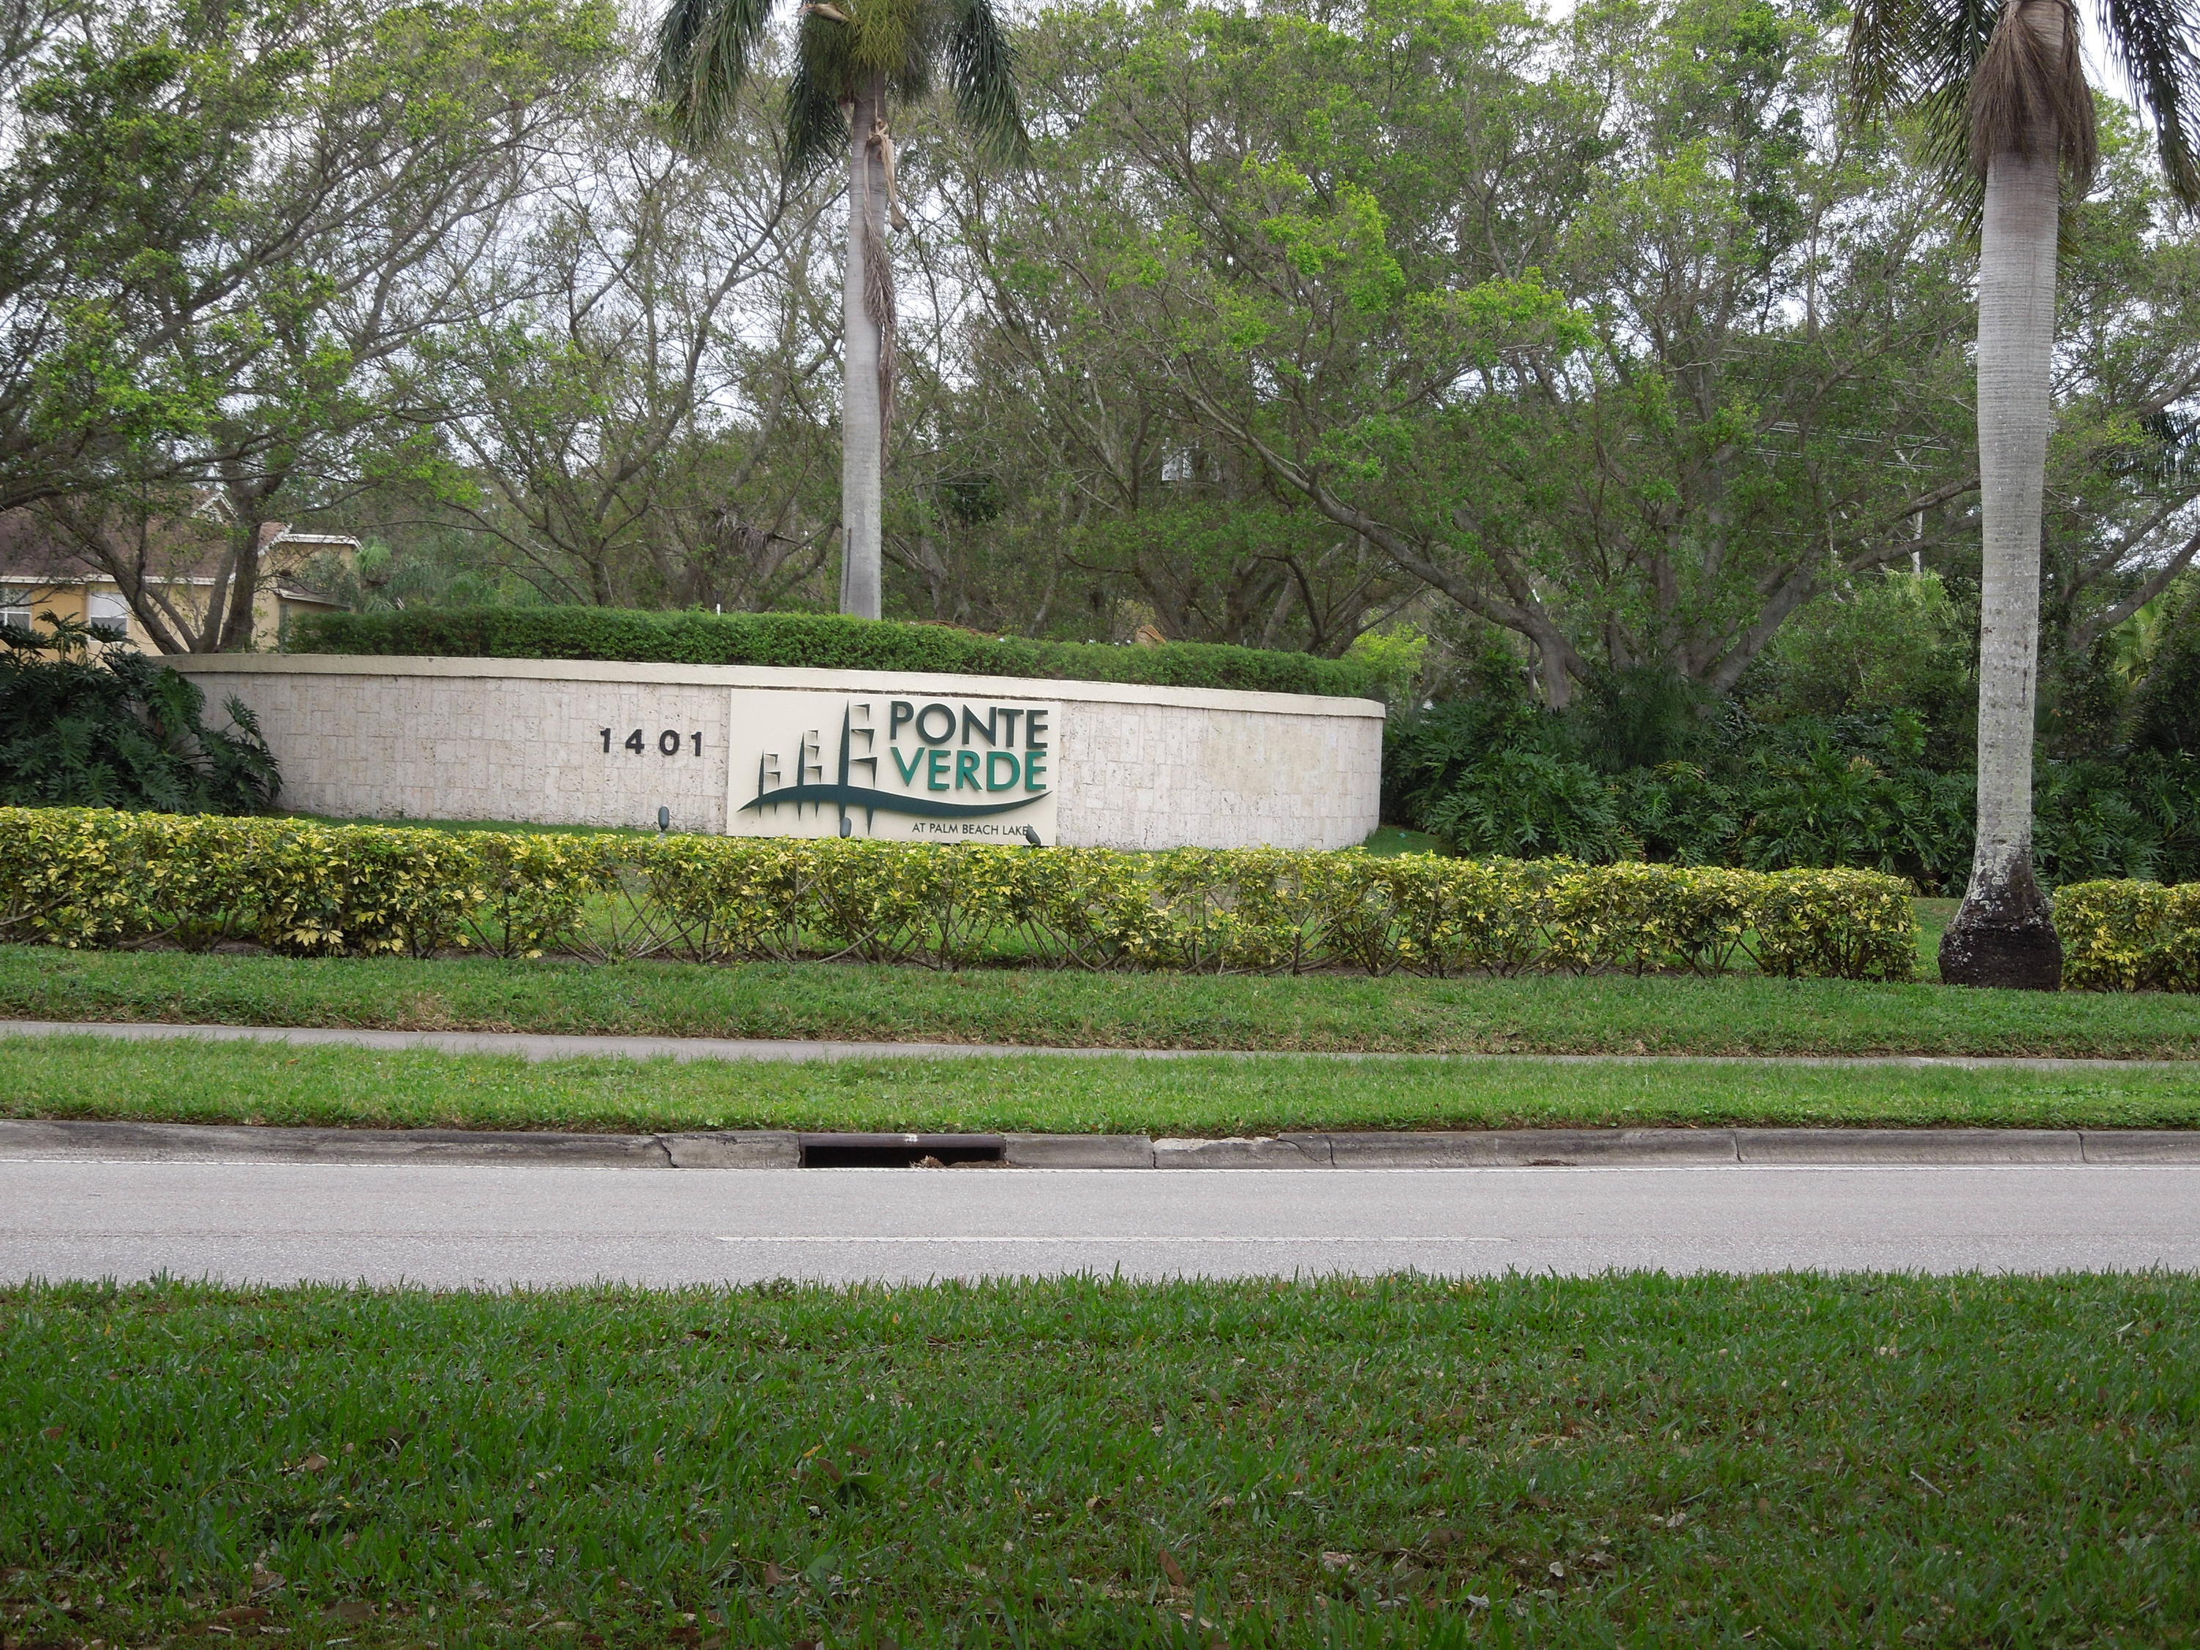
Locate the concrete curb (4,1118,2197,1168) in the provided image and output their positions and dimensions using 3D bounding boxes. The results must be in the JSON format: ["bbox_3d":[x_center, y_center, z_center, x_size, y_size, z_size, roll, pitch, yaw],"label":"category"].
[{"bbox_3d":[0.000,1.520,20.650,10.350,0.180,0.320,0,0,1],"label":"concrete curb"}]

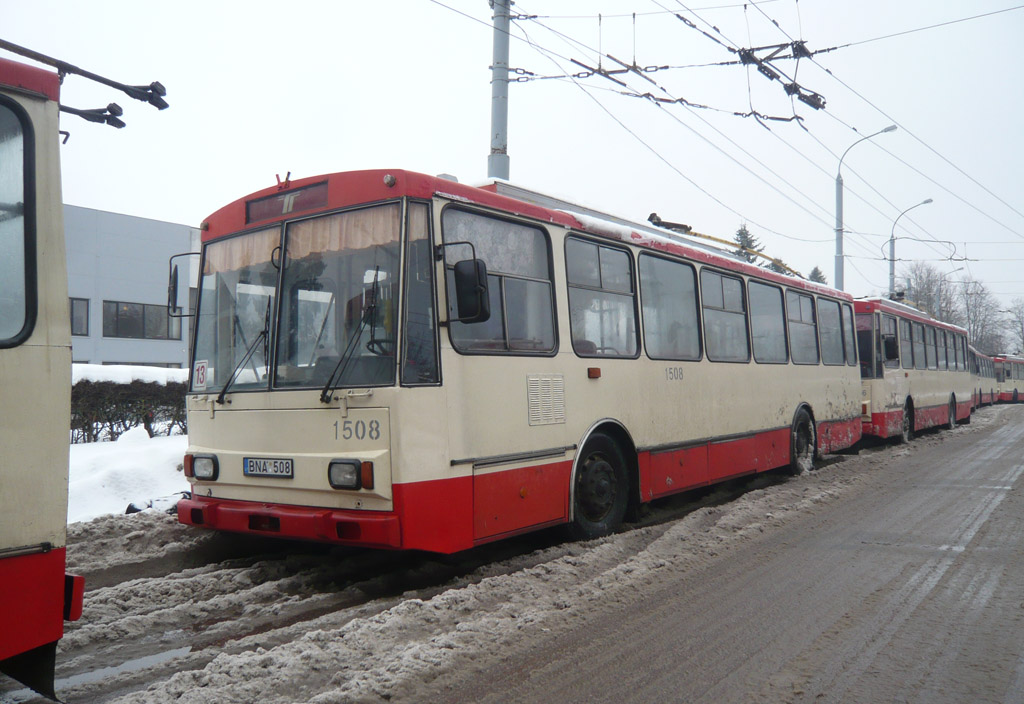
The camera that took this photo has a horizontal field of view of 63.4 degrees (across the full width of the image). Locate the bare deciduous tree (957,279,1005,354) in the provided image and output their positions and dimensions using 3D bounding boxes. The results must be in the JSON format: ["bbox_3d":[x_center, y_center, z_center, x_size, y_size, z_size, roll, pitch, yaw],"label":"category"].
[{"bbox_3d":[44.130,-1.507,78.041,4.520,10.830,4.520,0,-2,0],"label":"bare deciduous tree"}]

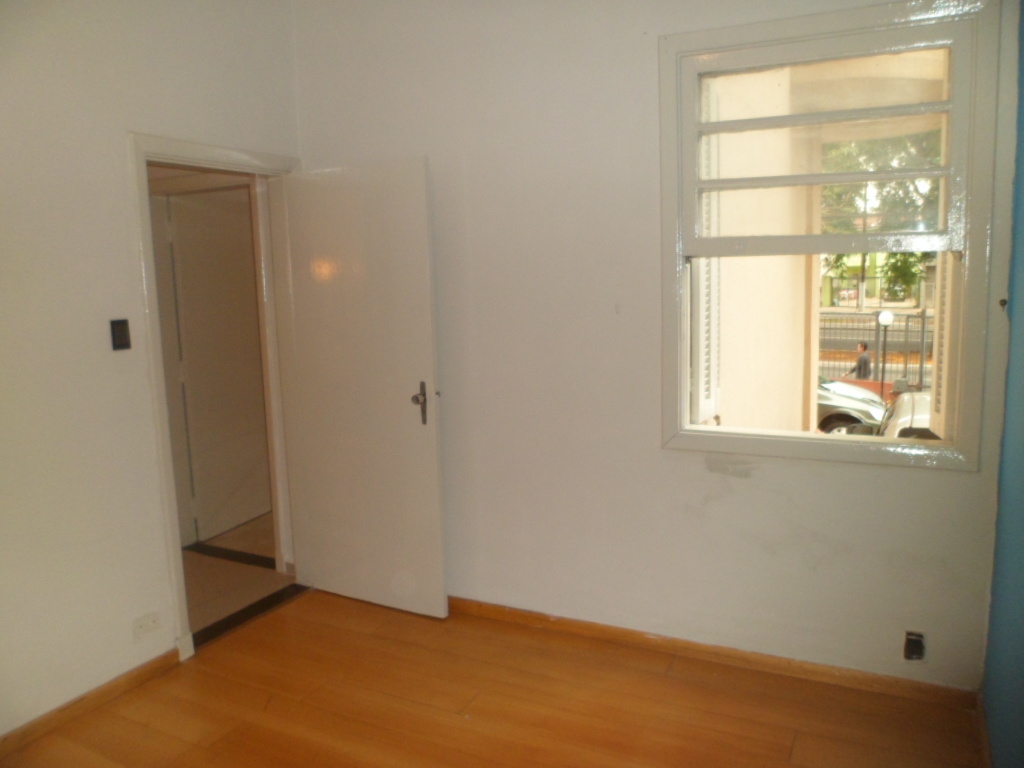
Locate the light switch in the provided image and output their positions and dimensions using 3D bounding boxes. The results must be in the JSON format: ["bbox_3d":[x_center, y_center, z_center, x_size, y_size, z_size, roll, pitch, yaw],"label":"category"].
[{"bbox_3d":[-1.491,-0.187,2.937,0.012,0.117,0.078,2,9,26],"label":"light switch"}]

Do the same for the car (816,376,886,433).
[{"bbox_3d":[5.164,0.252,14.860,3.950,1.500,1.680,3,9,32],"label":"car"}]

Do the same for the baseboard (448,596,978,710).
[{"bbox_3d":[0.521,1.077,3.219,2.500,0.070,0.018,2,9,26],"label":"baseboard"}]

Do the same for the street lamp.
[{"bbox_3d":[7.433,-0.294,15.360,0.300,2.320,0.300,3,9,32],"label":"street lamp"}]

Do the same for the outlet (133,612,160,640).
[{"bbox_3d":[-1.465,0.973,3.088,0.012,0.080,0.120,2,9,26],"label":"outlet"}]

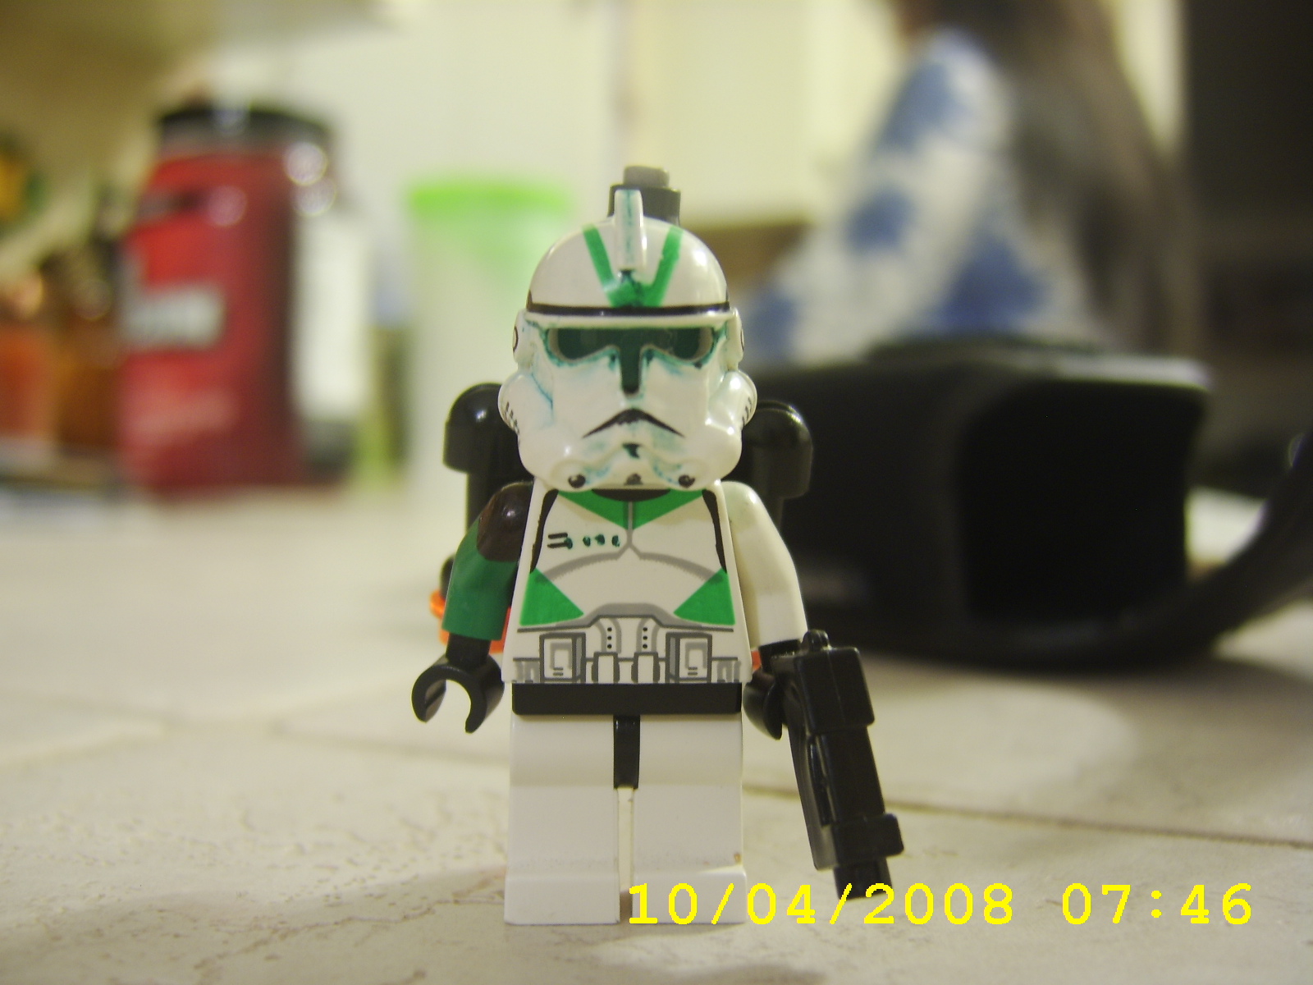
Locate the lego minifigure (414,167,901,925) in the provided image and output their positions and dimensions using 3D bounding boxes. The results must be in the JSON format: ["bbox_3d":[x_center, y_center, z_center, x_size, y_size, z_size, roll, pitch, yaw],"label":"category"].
[{"bbox_3d":[0.000,0.002,0.081,0.032,0.051,0.020,0,1,-1],"label":"lego minifigure"}]

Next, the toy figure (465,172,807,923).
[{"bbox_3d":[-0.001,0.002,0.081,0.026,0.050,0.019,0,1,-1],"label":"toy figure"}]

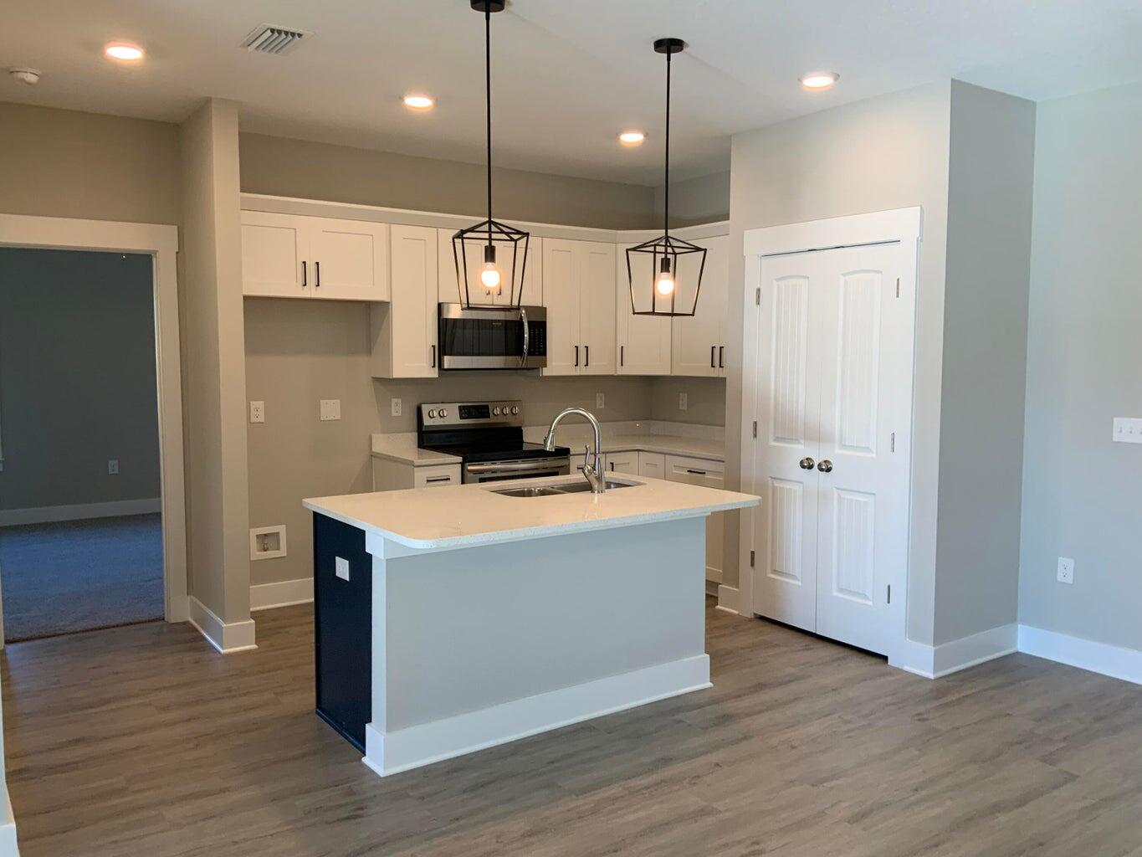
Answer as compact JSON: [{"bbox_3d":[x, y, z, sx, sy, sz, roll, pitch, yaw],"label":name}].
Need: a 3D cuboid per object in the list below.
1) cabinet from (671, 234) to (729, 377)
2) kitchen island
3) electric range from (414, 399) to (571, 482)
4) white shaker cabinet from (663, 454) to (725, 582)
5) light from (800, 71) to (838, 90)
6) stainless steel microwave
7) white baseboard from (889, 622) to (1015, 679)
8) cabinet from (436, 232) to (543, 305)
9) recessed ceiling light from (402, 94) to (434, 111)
[{"bbox_3d":[1.108,-0.799,6.331,0.342,0.908,0.915,-3,6,-35],"label":"cabinet"},{"bbox_3d":[-0.143,0.752,4.125,1.679,0.902,1.081,-3,6,-35],"label":"kitchen island"},{"bbox_3d":[-0.487,0.445,6.128,0.762,1.185,0.685,-3,6,-35],"label":"electric range"},{"bbox_3d":[1.048,0.550,6.269,0.628,0.775,0.586,-3,6,-35],"label":"white shaker cabinet"},{"bbox_3d":[1.115,-1.566,4.311,0.180,0.030,0.180,0,5,0],"label":"light"},{"bbox_3d":[-0.575,-0.585,6.188,0.768,0.407,0.385,-3,6,-35],"label":"stainless steel microwave"},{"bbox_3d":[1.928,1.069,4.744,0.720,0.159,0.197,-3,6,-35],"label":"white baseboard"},{"bbox_3d":[-0.599,-1.020,6.187,0.776,0.454,0.340,-3,6,-35],"label":"cabinet"},{"bbox_3d":[-0.749,-1.601,4.696,0.180,0.030,0.180,0,5,0],"label":"recessed ceiling light"}]

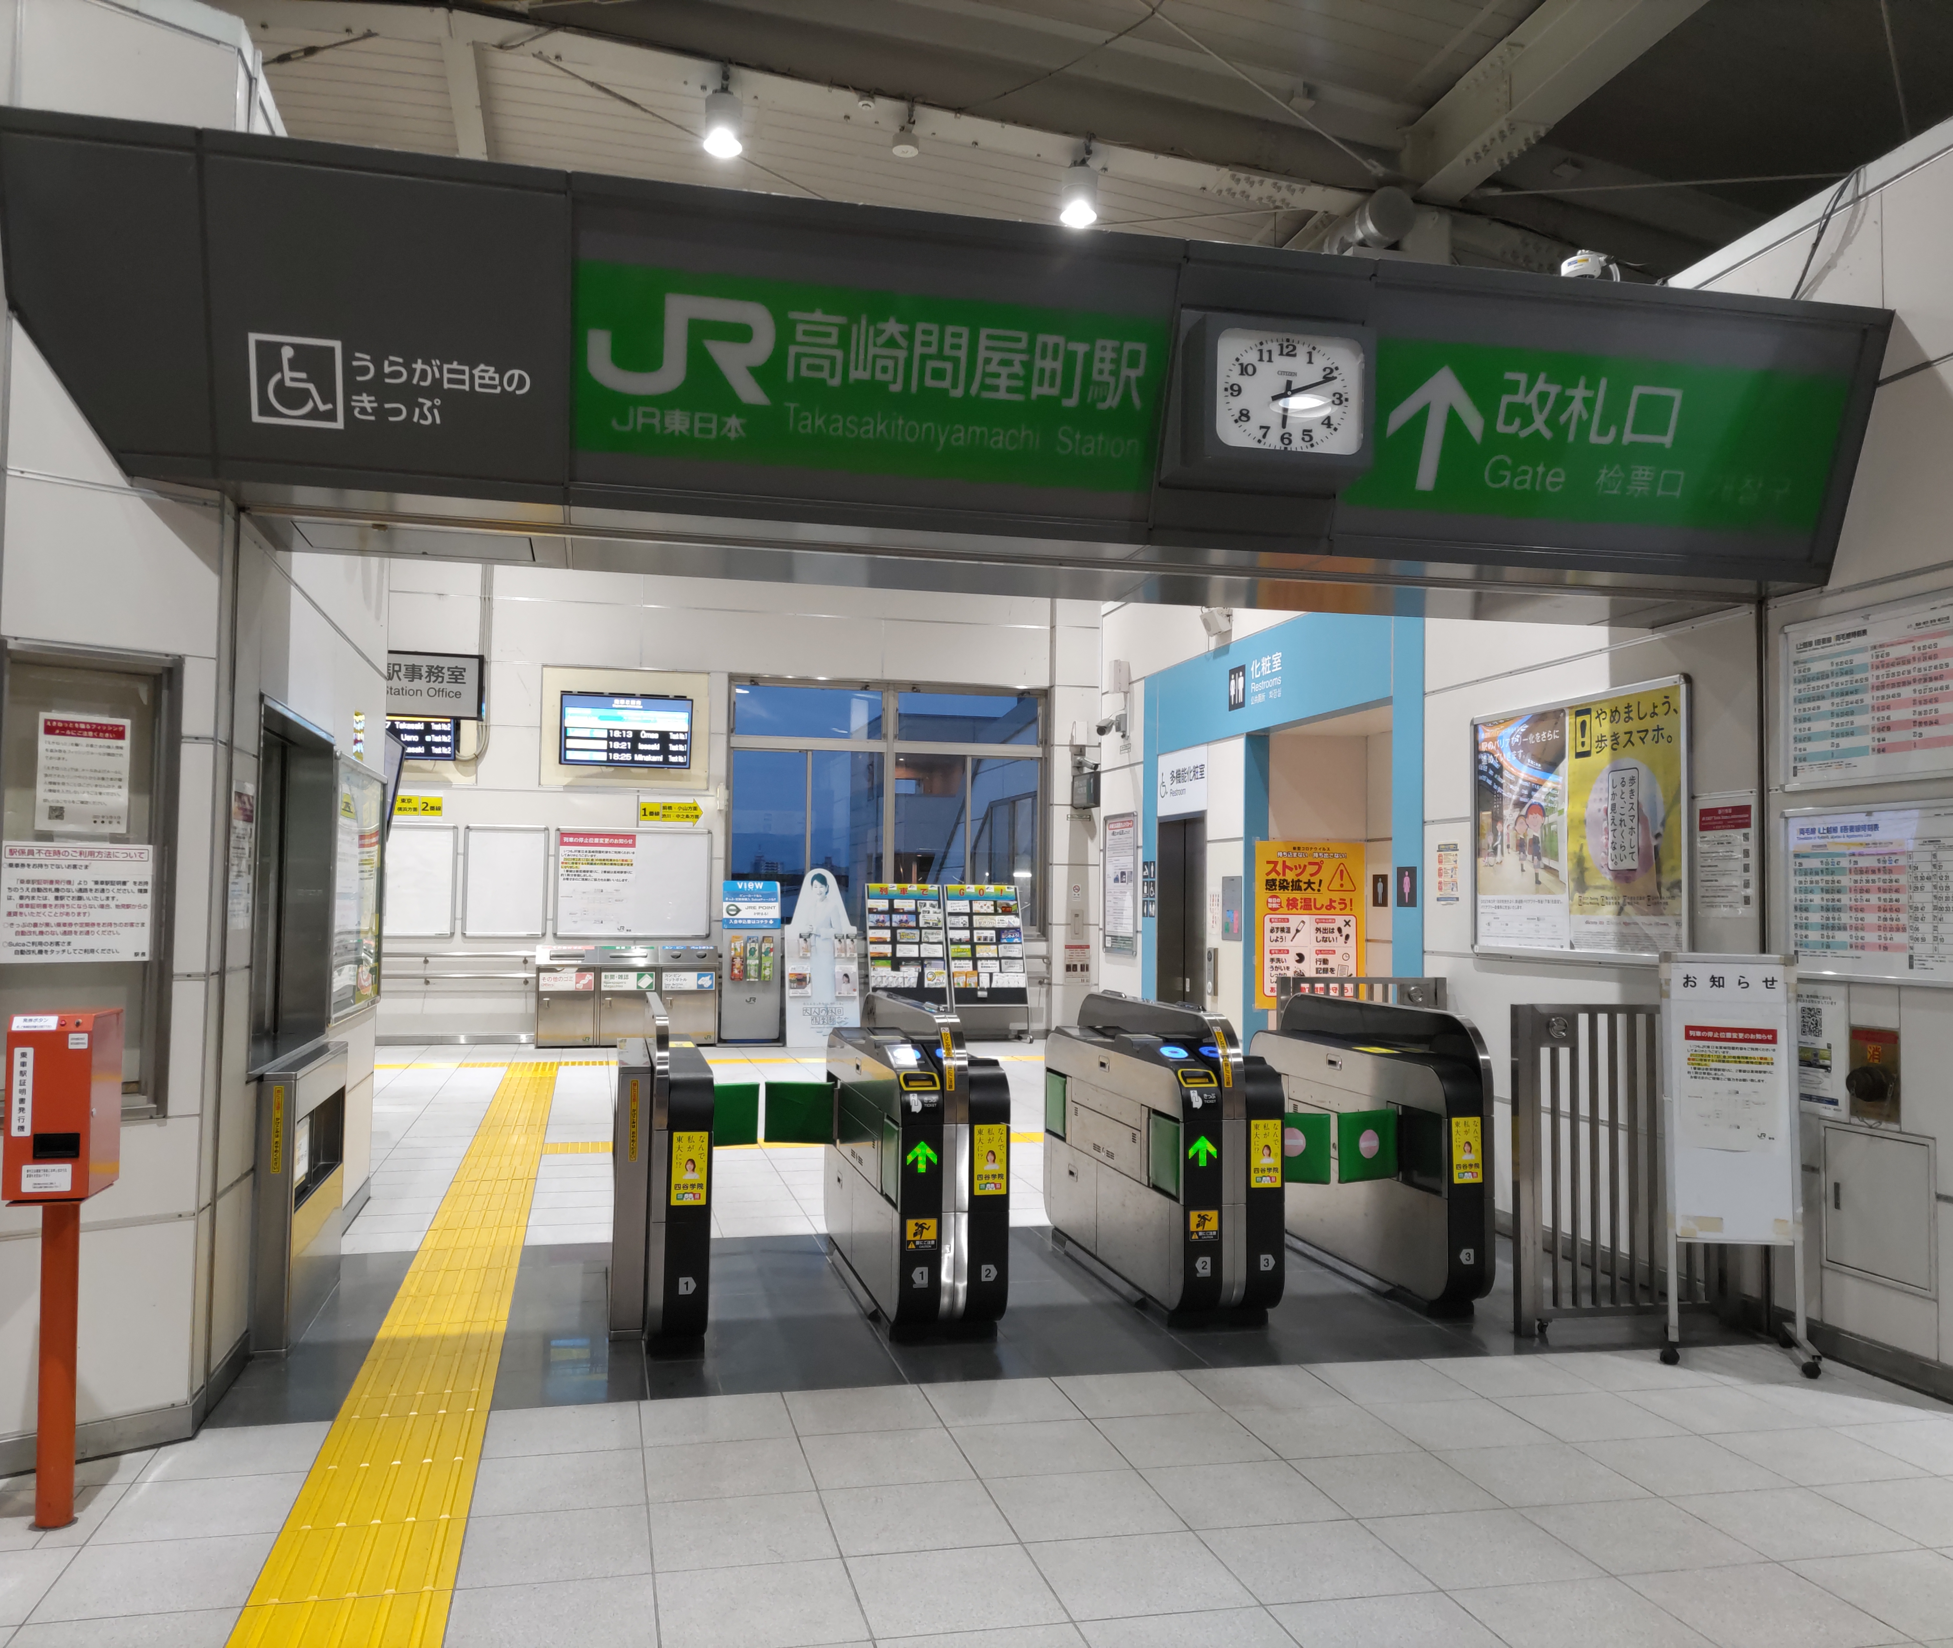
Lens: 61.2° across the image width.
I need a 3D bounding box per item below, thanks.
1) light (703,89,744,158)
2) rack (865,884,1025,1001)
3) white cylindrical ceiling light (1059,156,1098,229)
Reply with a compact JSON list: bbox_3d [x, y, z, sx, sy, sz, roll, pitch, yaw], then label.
[{"bbox_3d":[-1.580,-4.368,10.299,0.247,0.330,0.247,1,-3,-13],"label":"light"},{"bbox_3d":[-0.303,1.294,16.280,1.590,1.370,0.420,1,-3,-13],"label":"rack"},{"bbox_3d":[0.669,-4.135,10.809,0.242,0.387,0.242,1,-3,0],"label":"white cylindrical ceiling light"}]

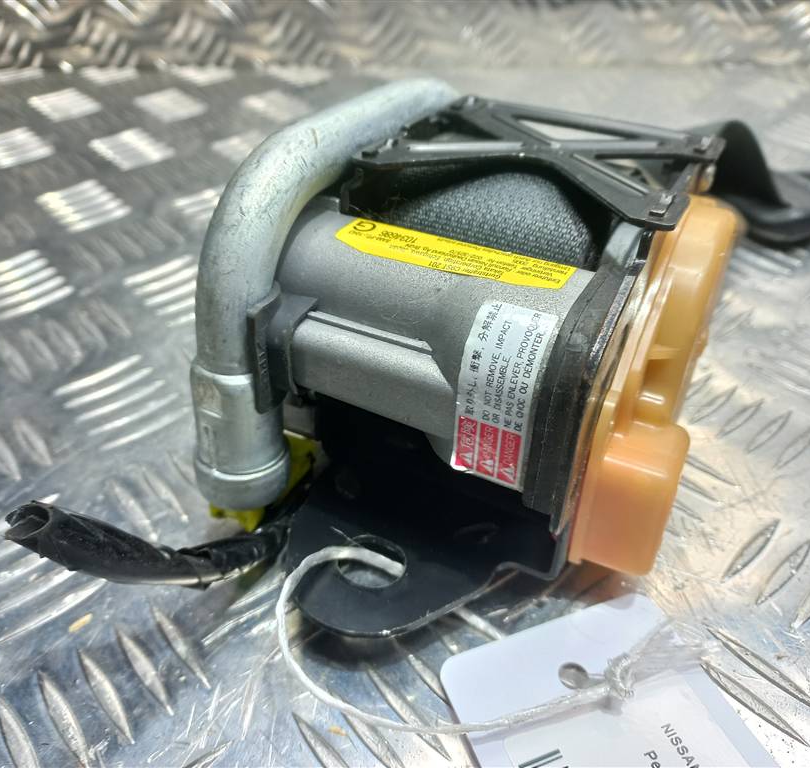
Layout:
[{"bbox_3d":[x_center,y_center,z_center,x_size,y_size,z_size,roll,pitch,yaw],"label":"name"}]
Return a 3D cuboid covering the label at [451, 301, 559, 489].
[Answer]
[{"bbox_3d":[0.017,0.004,0.133,0.014,0.036,0.009,17,29,19],"label":"label"}]

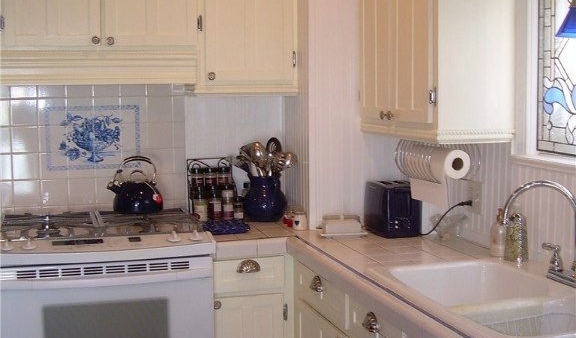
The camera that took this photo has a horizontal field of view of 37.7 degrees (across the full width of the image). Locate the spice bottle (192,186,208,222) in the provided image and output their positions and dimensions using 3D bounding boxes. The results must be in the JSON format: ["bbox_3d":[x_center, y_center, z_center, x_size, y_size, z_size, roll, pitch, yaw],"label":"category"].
[{"bbox_3d":[-0.377,0.149,3.642,0.064,0.156,0.064,-2,6,-15],"label":"spice bottle"}]

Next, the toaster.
[{"bbox_3d":[0.392,0.146,3.159,0.148,0.187,0.222,-2,6,-16],"label":"toaster"}]

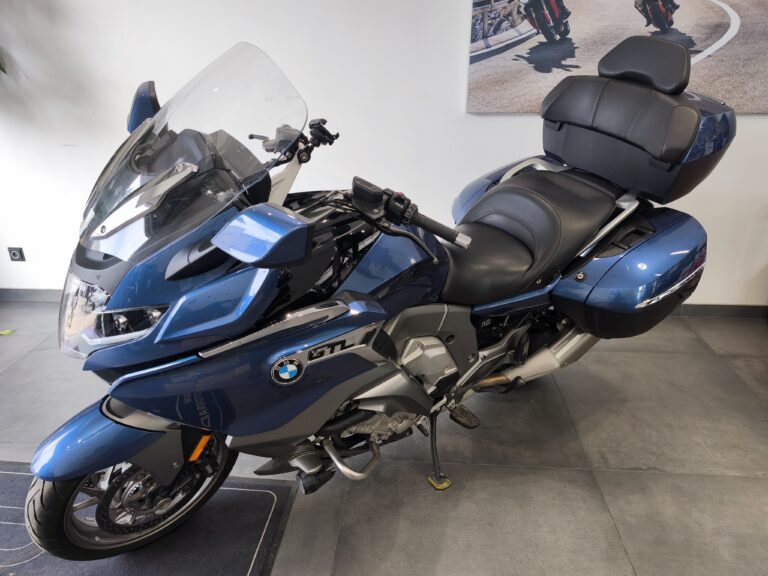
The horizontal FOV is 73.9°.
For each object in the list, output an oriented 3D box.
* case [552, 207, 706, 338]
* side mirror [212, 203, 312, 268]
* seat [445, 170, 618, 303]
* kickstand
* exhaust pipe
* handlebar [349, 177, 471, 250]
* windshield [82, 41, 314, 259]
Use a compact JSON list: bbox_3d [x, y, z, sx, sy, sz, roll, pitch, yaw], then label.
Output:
[{"bbox_3d":[0.900,-0.023,1.811,0.630,0.460,0.250,-14,38,-29],"label":"case"},{"bbox_3d":[-0.205,-0.093,0.844,0.145,0.125,0.175,-14,38,-29],"label":"side mirror"},{"bbox_3d":[0.444,-0.203,1.855,0.740,0.300,0.380,-14,38,-29],"label":"seat"},{"bbox_3d":[0.192,0.588,1.866,0.100,0.250,0.130,-14,27,-29],"label":"kickstand"},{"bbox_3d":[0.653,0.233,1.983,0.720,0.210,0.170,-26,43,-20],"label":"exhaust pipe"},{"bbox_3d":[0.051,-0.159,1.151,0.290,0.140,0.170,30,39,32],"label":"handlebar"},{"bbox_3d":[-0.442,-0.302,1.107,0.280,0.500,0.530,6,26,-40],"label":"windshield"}]

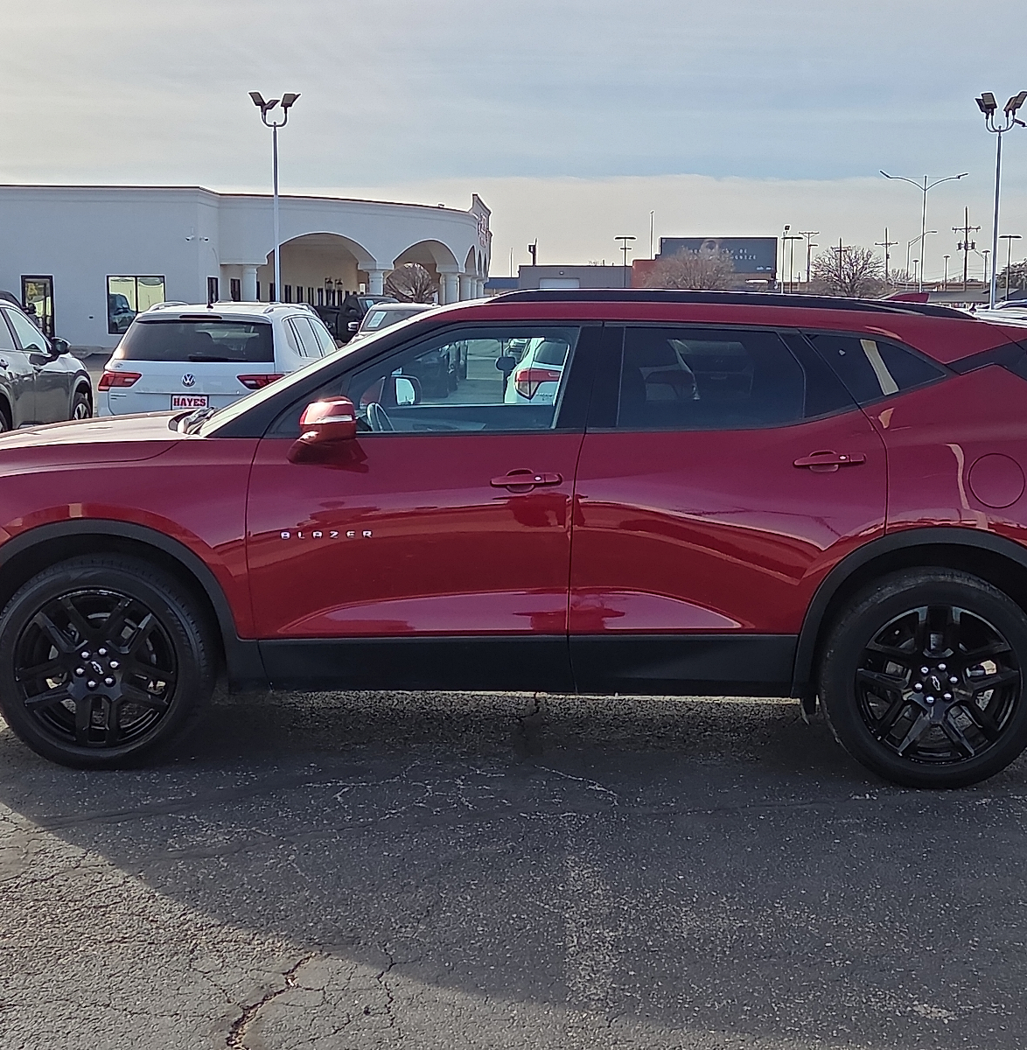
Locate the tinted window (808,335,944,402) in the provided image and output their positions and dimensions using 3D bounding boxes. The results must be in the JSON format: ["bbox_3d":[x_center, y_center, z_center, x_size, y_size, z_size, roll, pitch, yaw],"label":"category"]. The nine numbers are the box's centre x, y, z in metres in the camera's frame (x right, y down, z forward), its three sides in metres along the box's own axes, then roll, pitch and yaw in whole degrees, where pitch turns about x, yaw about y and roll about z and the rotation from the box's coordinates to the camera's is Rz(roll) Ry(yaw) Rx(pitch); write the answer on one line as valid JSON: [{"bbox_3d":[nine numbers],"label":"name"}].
[{"bbox_3d":[1.235,-0.532,5.759,0.465,0.250,0.080,0,-3,-2],"label":"tinted window"}]

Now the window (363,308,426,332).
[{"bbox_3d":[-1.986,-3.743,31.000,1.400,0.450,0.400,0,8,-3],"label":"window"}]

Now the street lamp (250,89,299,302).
[{"bbox_3d":[-5.890,-7.344,42.405,1.046,6.798,1.162,0,7,0],"label":"street lamp"}]

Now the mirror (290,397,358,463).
[{"bbox_3d":[-0.629,-0.314,5.630,0.190,0.215,0.240,1,8,2],"label":"mirror"}]

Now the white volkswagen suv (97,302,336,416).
[{"bbox_3d":[-2.775,-1.506,17.599,1.840,1.670,4.700,0,7,3],"label":"white volkswagen suv"}]

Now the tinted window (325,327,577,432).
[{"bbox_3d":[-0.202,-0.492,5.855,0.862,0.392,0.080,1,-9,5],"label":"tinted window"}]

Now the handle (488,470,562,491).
[{"bbox_3d":[0.042,-0.150,5.676,0.245,0.070,0.055,1,8,2],"label":"handle"}]

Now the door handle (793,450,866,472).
[{"bbox_3d":[1.050,-0.210,5.633,0.243,0.075,0.055,1,8,2],"label":"door handle"}]

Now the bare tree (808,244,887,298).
[{"bbox_3d":[18.688,-13.427,95.000,4.500,4.800,4.500,0,8,0],"label":"bare tree"}]

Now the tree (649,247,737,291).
[{"bbox_3d":[10.398,-13.690,99.061,5.075,4.648,5.342,0,7,0],"label":"tree"}]

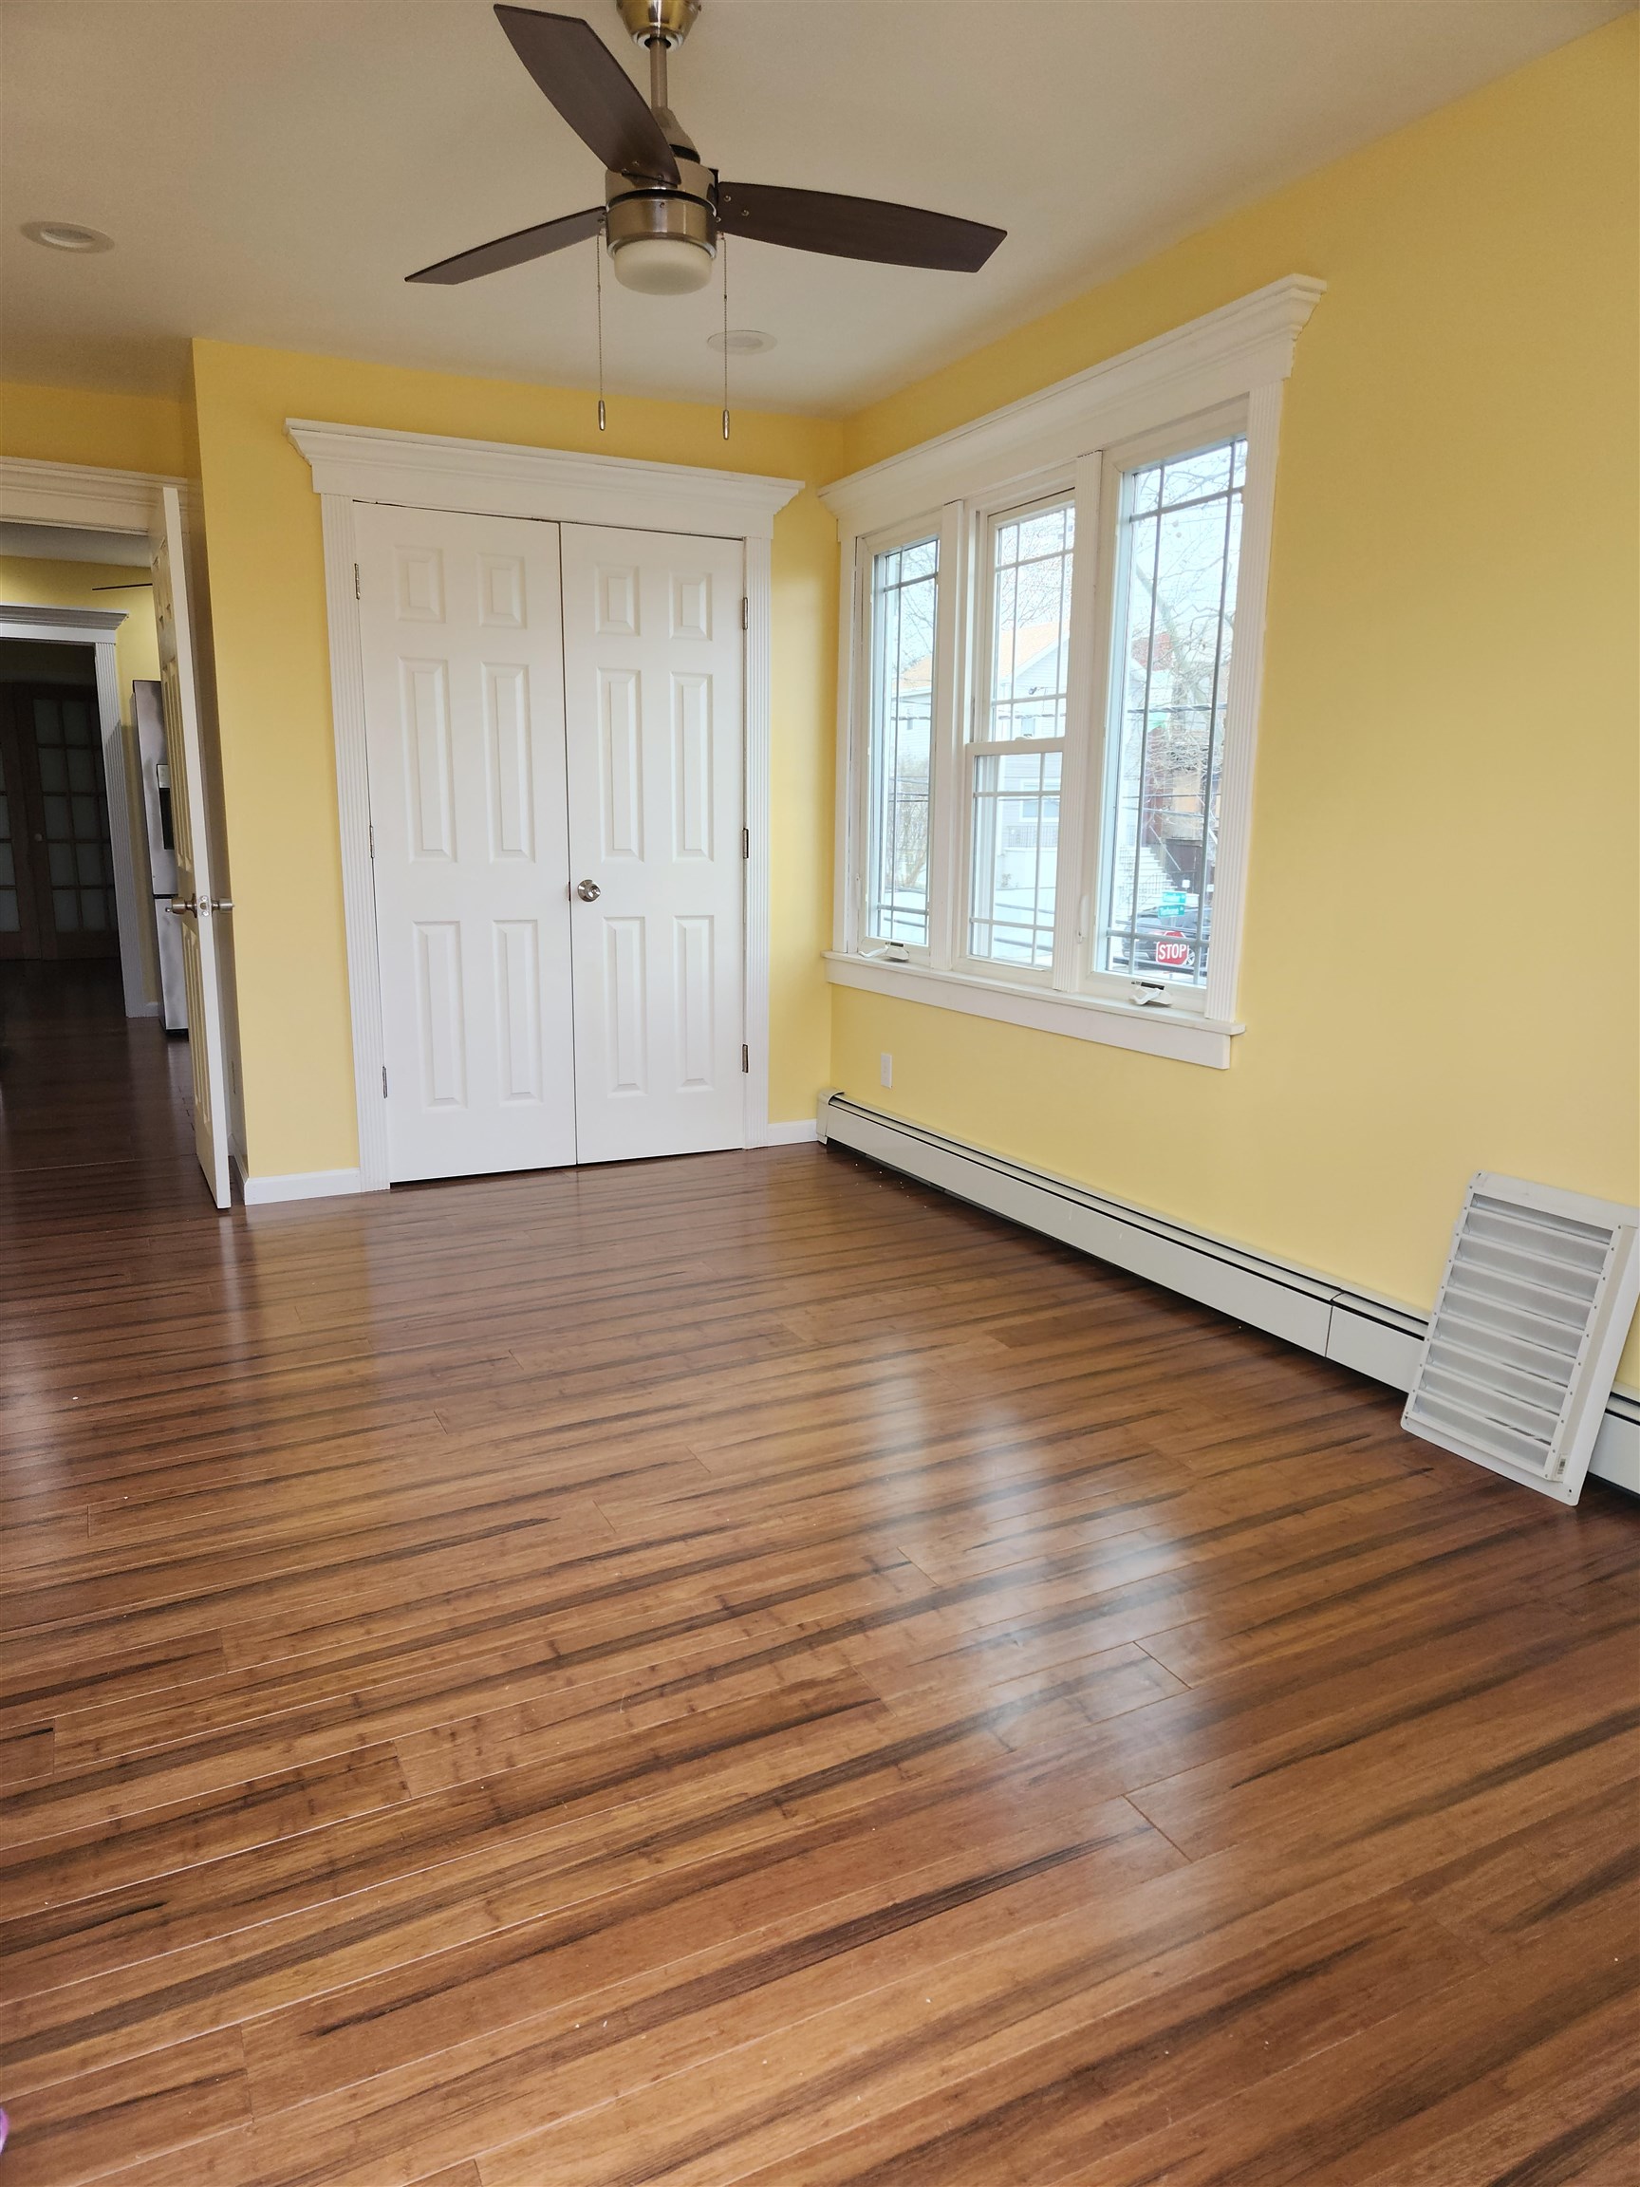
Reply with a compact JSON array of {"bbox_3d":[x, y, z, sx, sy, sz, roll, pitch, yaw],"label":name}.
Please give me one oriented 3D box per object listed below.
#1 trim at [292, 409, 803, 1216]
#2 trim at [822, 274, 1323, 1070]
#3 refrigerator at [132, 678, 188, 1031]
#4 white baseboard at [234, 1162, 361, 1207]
[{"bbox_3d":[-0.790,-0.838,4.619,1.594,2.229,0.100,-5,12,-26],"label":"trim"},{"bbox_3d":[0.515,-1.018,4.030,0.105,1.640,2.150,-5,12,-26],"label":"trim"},{"bbox_3d":[-3.243,-1.283,8.090,0.910,1.803,0.890,-5,12,-26],"label":"refrigerator"},{"bbox_3d":[-1.583,0.285,4.461,0.336,0.075,0.020,-5,12,-26],"label":"white baseboard"}]

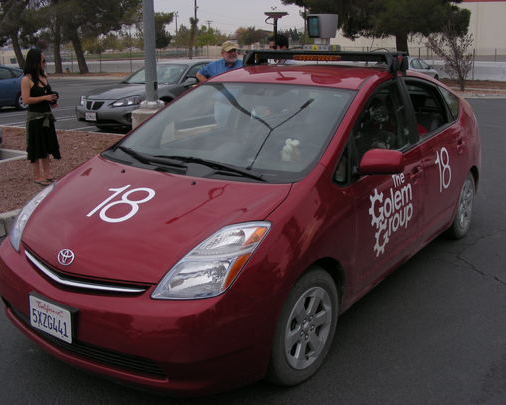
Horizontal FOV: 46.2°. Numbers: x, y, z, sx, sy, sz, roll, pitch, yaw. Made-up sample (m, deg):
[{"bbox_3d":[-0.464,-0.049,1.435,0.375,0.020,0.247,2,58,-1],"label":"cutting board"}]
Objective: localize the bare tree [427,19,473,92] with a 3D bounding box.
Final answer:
[{"bbox_3d":[6.430,-4.720,19.300,1.500,2.350,1.500,-1,15,0],"label":"bare tree"}]

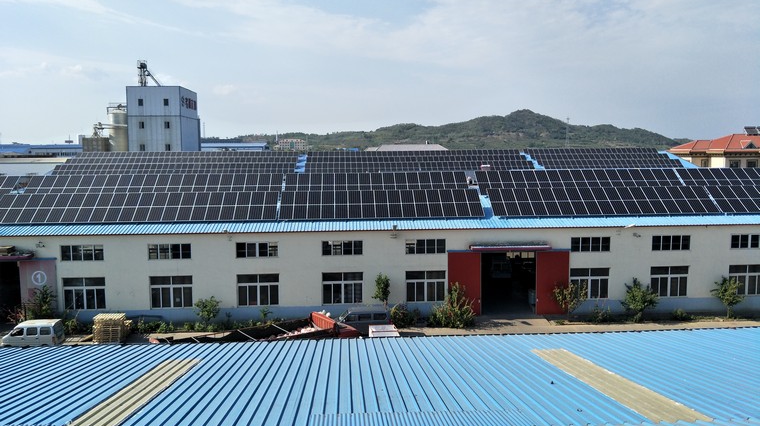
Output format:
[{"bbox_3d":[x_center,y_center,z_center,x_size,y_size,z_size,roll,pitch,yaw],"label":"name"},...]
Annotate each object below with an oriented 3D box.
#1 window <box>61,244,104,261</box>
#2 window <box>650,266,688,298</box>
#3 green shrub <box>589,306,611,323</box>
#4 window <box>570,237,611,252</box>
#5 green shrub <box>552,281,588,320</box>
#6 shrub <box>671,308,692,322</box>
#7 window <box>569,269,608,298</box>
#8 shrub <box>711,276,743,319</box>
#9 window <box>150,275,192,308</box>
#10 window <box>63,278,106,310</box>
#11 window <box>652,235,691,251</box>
[{"bbox_3d":[-20.624,2.791,36.520,2.876,1.046,0.150,-1,6,-3],"label":"window"},{"bbox_3d":[21.380,5.079,38.942,2.860,2.254,0.150,-1,6,-3],"label":"window"},{"bbox_3d":[15.384,6.966,36.758,1.711,1.333,1.300,-1,5,-3],"label":"green shrub"},{"bbox_3d":[15.338,2.304,38.320,2.920,1.100,0.150,-1,5,-3],"label":"window"},{"bbox_3d":[13.229,6.112,36.778,2.703,2.848,2.200,-1,5,-3],"label":"green shrub"},{"bbox_3d":[21.530,7.165,37.663,1.499,0.797,1.274,-1,6,-3],"label":"shrub"},{"bbox_3d":[15.388,5.163,38.640,2.860,2.254,0.150,-1,6,-3],"label":"window"},{"bbox_3d":[24.633,6.020,37.600,2.274,3.034,2.160,-1,6,-3],"label":"shrub"},{"bbox_3d":[-14.533,5.493,36.840,2.822,2.235,0.180,-1,5,-3],"label":"window"},{"bbox_3d":[-20.607,5.633,36.875,2.930,2.300,0.150,-1,5,-3],"label":"window"},{"bbox_3d":[21.338,2.207,38.603,2.920,1.100,0.150,-1,5,-3],"label":"window"}]

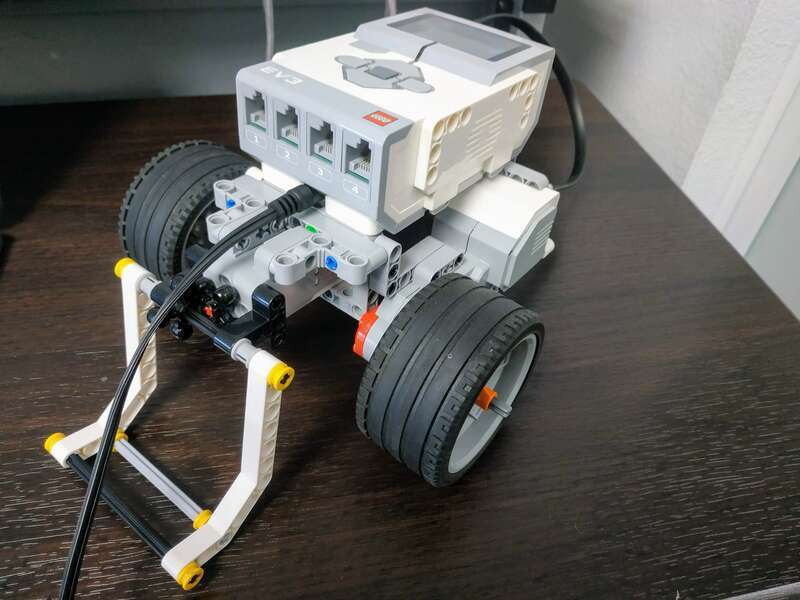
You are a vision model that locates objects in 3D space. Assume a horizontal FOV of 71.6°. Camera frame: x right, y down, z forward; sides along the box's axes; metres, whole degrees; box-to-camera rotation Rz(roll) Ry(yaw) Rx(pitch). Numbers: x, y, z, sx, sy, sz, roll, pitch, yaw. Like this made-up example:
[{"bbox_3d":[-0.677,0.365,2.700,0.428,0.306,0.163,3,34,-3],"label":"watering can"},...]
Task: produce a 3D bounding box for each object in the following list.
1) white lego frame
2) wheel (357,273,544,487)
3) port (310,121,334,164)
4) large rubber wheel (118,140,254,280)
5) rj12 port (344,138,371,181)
[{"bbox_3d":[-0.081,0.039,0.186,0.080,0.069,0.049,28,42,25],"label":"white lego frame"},{"bbox_3d":[0.020,0.028,0.199,0.036,0.069,0.069,30,51,25],"label":"wheel"},{"bbox_3d":[-0.022,-0.051,0.176,0.010,0.012,0.010,30,46,24],"label":"port"},{"bbox_3d":[-0.087,-0.034,0.254,0.036,0.069,0.069,30,51,25],"label":"large rubber wheel"},{"bbox_3d":[-0.010,-0.044,0.170,0.010,0.012,0.010,30,46,24],"label":"rj12 port"}]

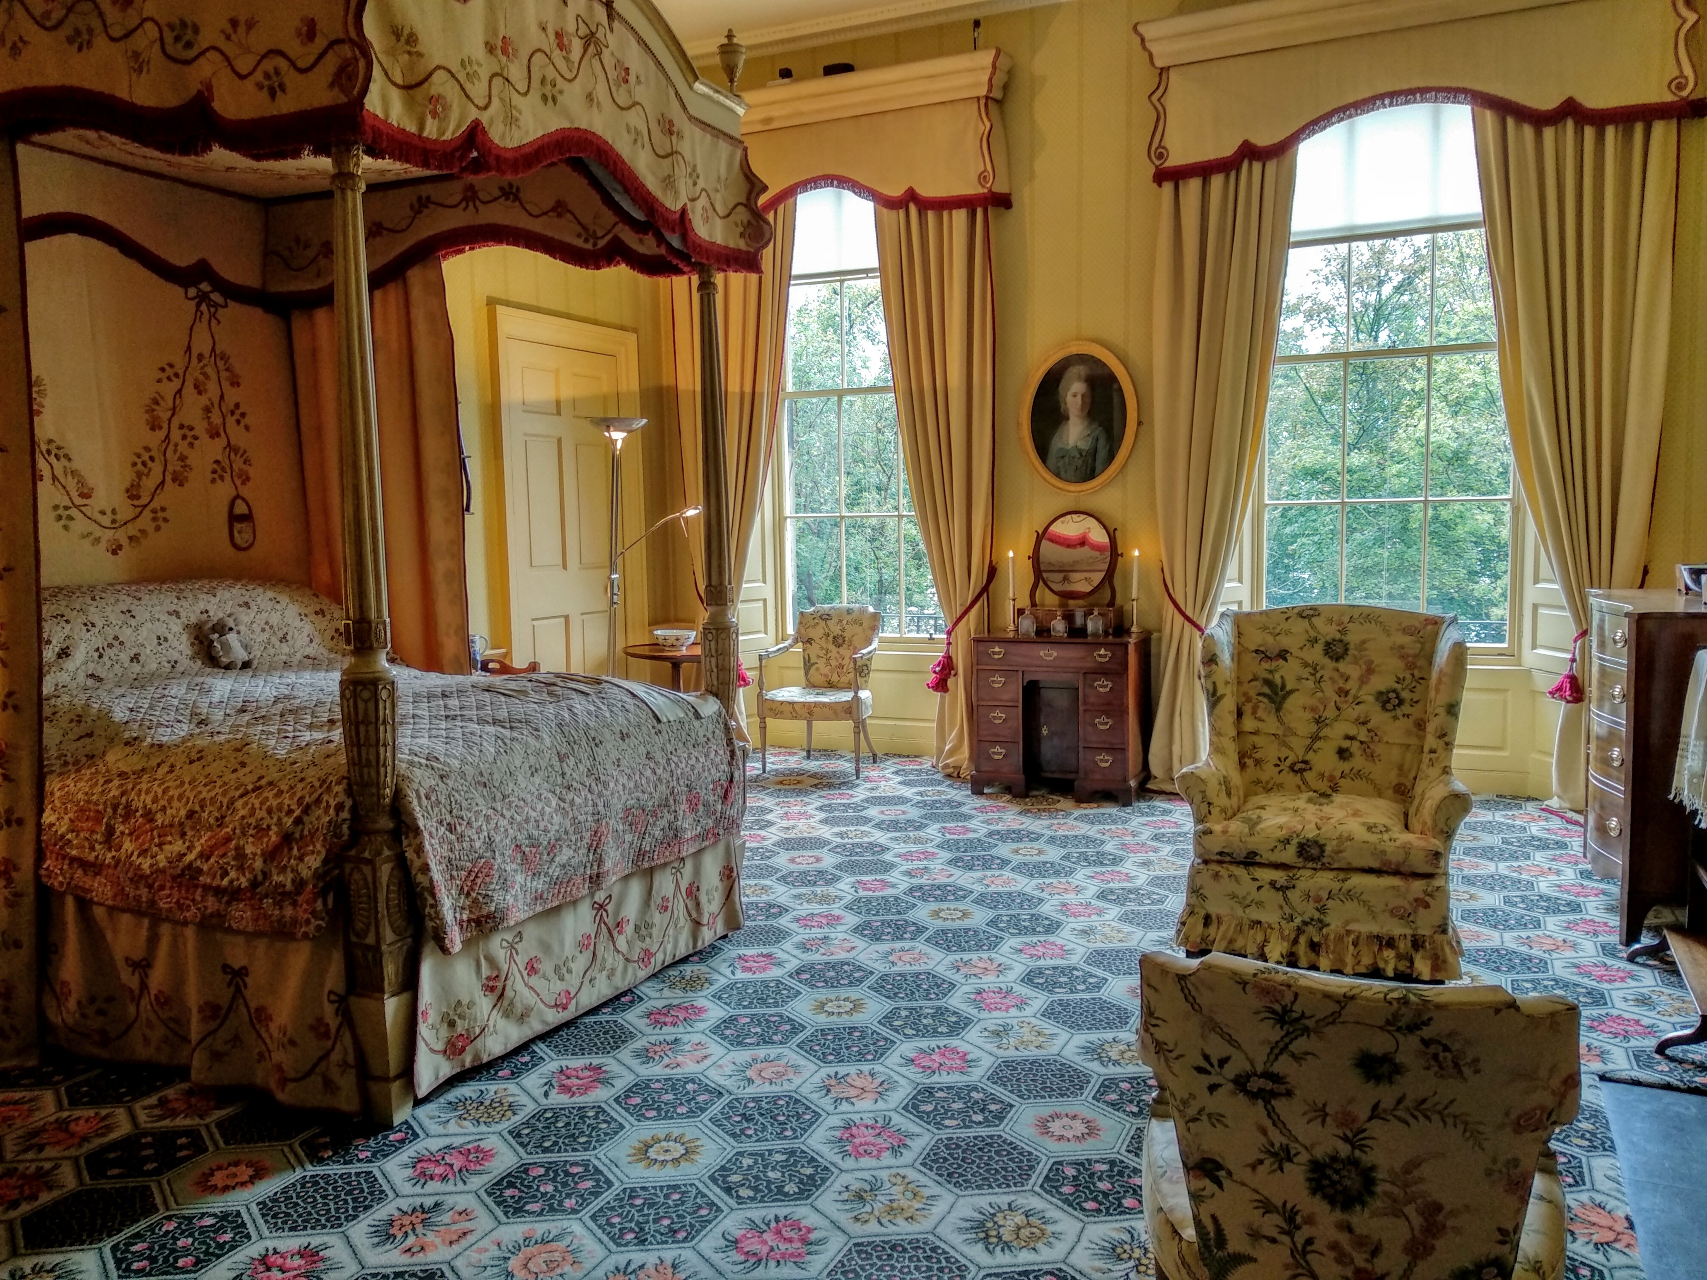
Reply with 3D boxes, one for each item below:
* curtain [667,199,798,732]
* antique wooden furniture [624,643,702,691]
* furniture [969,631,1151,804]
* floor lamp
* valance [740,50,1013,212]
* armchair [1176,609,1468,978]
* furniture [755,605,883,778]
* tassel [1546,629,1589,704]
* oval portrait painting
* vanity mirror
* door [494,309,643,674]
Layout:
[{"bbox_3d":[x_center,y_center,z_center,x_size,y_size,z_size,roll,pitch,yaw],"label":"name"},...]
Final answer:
[{"bbox_3d":[-0.666,-0.861,7.394,0.808,3.182,0.236,1,6,24],"label":"curtain"},{"bbox_3d":[-0.990,0.412,7.158,0.581,0.709,0.581,1,6,24],"label":"antique wooden furniture"},{"bbox_3d":[1.063,0.383,6.565,0.837,0.801,0.453,1,6,24],"label":"furniture"},{"bbox_3d":[-1.120,-0.109,6.301,0.276,1.921,0.276,1,6,24],"label":"floor lamp"},{"bbox_3d":[-0.189,-2.593,6.942,2.088,0.749,0.286,1,6,24],"label":"valance"},{"bbox_3d":[1.596,0.453,4.348,0.877,1.083,0.857,1,6,24],"label":"armchair"},{"bbox_3d":[-0.171,0.277,7.297,0.621,0.916,0.561,1,6,20],"label":"furniture"},{"bbox_3d":[3.170,0.123,5.693,0.168,0.340,0.138,1,6,24],"label":"tassel"},{"bbox_3d":[1.162,-1.143,6.614,0.621,0.778,0.059,1,6,24],"label":"oval portrait painting"},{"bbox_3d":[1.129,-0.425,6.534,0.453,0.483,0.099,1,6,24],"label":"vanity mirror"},{"bbox_3d":[-1.479,-0.451,6.939,0.099,2.487,1.251,1,6,24],"label":"door"}]

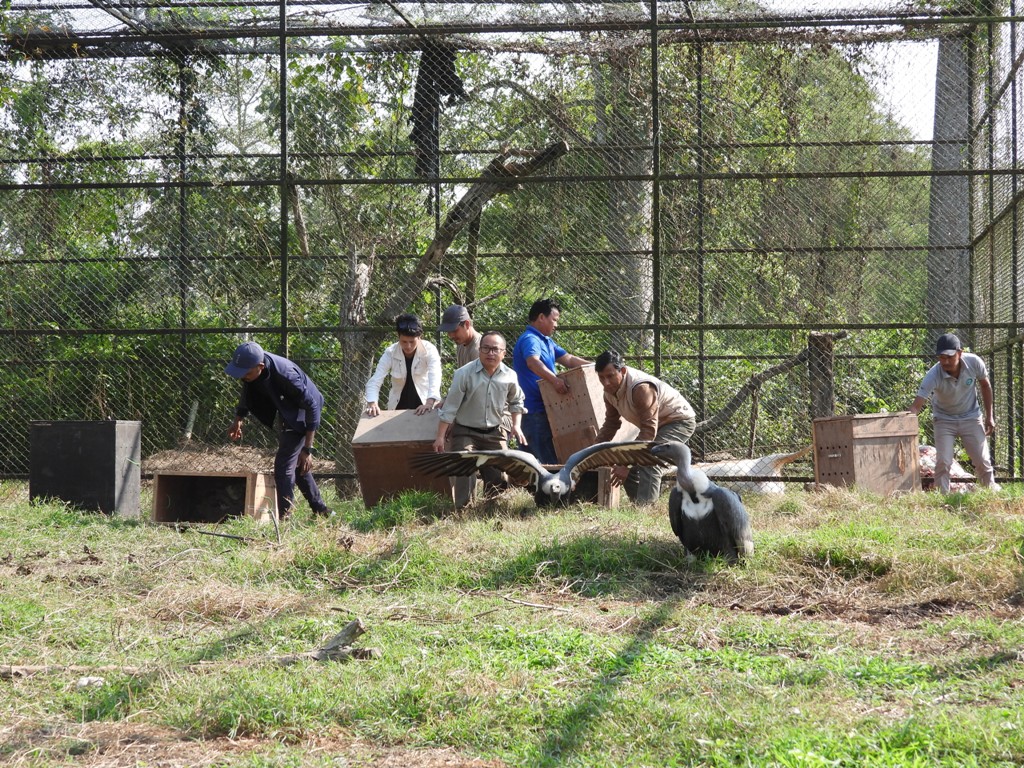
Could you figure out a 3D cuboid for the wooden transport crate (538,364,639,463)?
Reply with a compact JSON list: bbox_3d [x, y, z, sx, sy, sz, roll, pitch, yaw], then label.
[{"bbox_3d":[0.581,0.227,16.582,0.475,0.660,0.447,-21,-10,42],"label":"wooden transport crate"}]

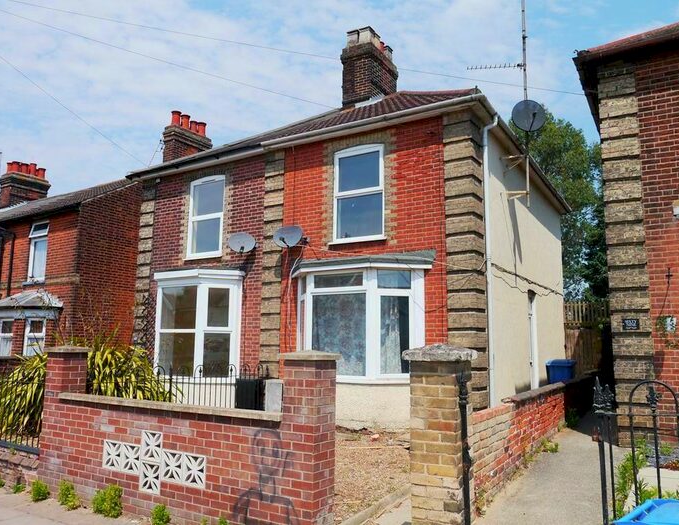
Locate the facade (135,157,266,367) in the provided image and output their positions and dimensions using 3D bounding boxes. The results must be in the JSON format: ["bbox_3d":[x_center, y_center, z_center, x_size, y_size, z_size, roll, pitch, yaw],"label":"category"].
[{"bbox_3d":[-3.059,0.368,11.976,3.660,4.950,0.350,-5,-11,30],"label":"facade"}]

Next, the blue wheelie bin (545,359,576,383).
[{"bbox_3d":[4.531,2.501,11.496,0.570,1.040,0.700,-3,-9,21],"label":"blue wheelie bin"}]

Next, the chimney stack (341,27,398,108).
[{"bbox_3d":[0.860,-5.059,15.452,0.970,2.270,1.650,-5,-11,30],"label":"chimney stack"}]

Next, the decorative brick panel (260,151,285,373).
[{"bbox_3d":[-1.317,0.210,10.878,0.490,4.950,0.130,-5,-11,30],"label":"decorative brick panel"}]

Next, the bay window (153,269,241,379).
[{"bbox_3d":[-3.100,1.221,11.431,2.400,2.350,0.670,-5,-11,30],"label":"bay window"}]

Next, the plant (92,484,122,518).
[{"bbox_3d":[-2.354,2.430,5.733,0.326,0.290,0.191,-4,-10,31],"label":"plant"}]

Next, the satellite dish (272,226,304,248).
[{"bbox_3d":[-0.872,-0.475,10.216,0.530,0.430,0.330,-2,-17,17],"label":"satellite dish"}]

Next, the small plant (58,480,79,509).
[{"bbox_3d":[-2.887,2.489,6.051,0.218,0.256,0.185,-4,-10,31],"label":"small plant"}]

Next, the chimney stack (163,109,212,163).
[{"bbox_3d":[-4.866,-3.752,18.140,0.540,1.920,1.650,-5,-11,30],"label":"chimney stack"}]

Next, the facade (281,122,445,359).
[{"bbox_3d":[0.332,0.107,9.968,3.300,4.900,0.350,-5,-11,30],"label":"facade"}]

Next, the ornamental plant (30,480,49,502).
[{"bbox_3d":[-3.361,2.561,6.341,0.185,0.186,0.163,-4,-10,31],"label":"ornamental plant"}]

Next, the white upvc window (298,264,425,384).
[{"bbox_3d":[0.145,1.061,9.553,2.520,1.850,0.580,-4,-10,31],"label":"white upvc window"}]

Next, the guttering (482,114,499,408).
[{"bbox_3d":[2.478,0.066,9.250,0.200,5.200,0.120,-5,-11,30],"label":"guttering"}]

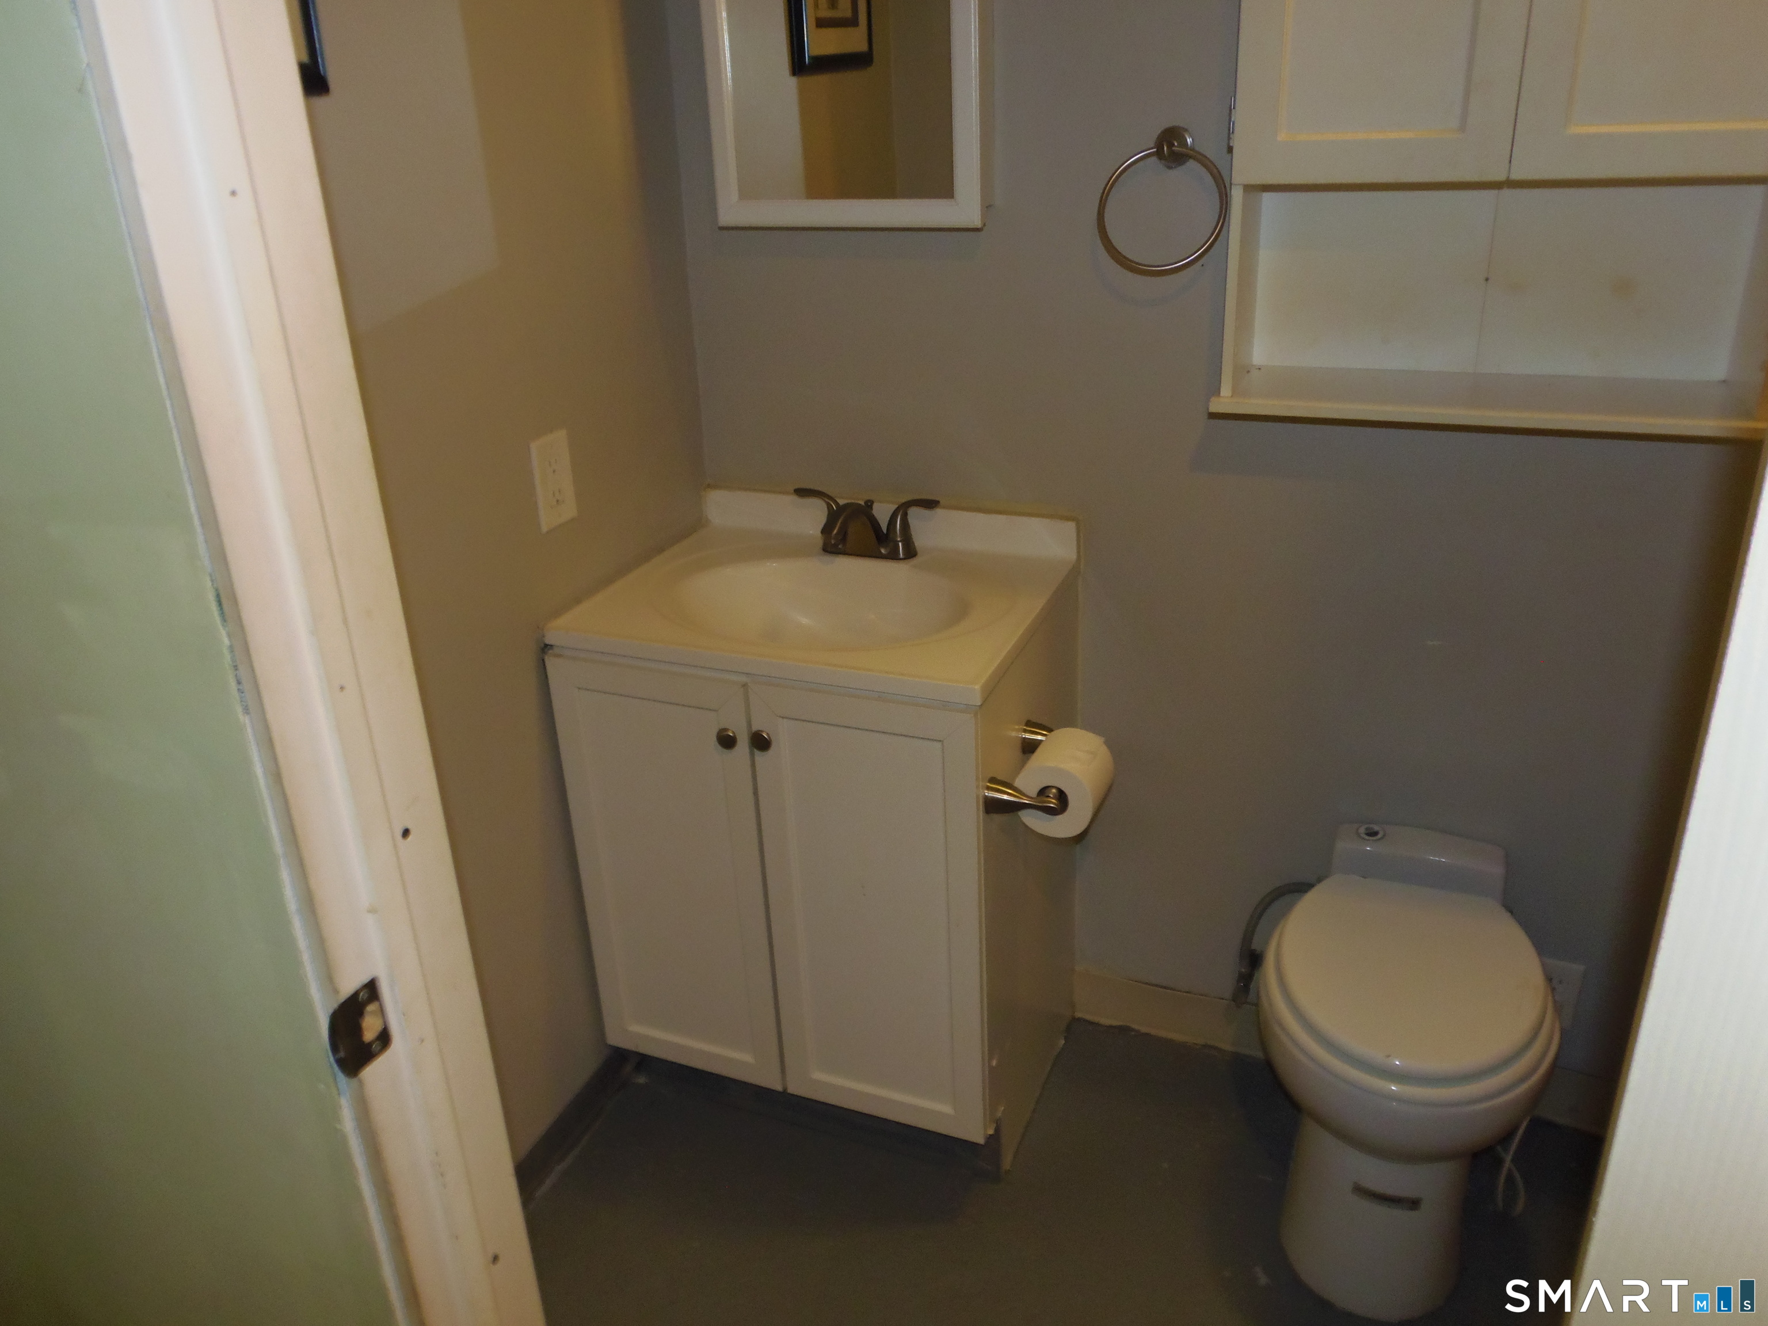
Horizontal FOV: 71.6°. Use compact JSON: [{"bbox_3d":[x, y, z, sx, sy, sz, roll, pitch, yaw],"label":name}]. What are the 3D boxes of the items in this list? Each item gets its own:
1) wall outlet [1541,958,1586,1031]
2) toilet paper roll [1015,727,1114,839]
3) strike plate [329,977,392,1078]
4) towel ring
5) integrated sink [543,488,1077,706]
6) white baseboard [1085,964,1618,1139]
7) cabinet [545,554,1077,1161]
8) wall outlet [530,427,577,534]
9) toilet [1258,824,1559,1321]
[{"bbox_3d":[0.997,0.497,1.833,0.072,0.115,0.007,7,26,21],"label":"wall outlet"},{"bbox_3d":[0.231,0.152,1.560,0.100,0.101,0.108,7,26,21],"label":"toilet paper roll"},{"bbox_3d":[-0.338,0.240,0.794,0.008,0.057,0.044,7,26,21],"label":"strike plate"},{"bbox_3d":[0.361,-0.592,1.576,0.165,0.180,0.065,7,26,21],"label":"towel ring"},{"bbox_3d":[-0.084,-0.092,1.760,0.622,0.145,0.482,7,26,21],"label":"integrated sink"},{"bbox_3d":[0.731,0.629,2.010,0.852,0.108,0.014,7,26,21],"label":"white baseboard"},{"bbox_3d":[-0.065,0.306,1.929,0.620,0.837,0.495,7,26,21],"label":"cabinet"},{"bbox_3d":[-0.442,-0.242,1.648,0.007,0.119,0.074,7,26,21],"label":"wall outlet"},{"bbox_3d":[0.709,0.564,1.705,0.370,0.475,0.484,7,26,21],"label":"toilet"}]

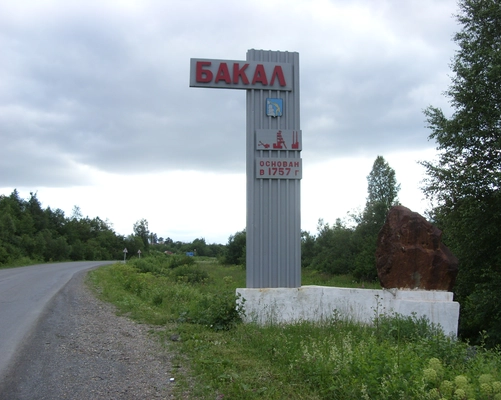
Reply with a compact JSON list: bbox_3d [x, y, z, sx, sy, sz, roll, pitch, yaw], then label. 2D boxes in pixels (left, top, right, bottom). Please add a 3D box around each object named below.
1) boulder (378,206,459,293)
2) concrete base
[{"bbox_3d":[3.780,1.075,13.243,1.680,1.870,1.250,0,-5,-3],"label":"boulder"},{"bbox_3d":[2.142,2.522,13.346,4.888,1.010,1.150,0,-5,-3],"label":"concrete base"}]

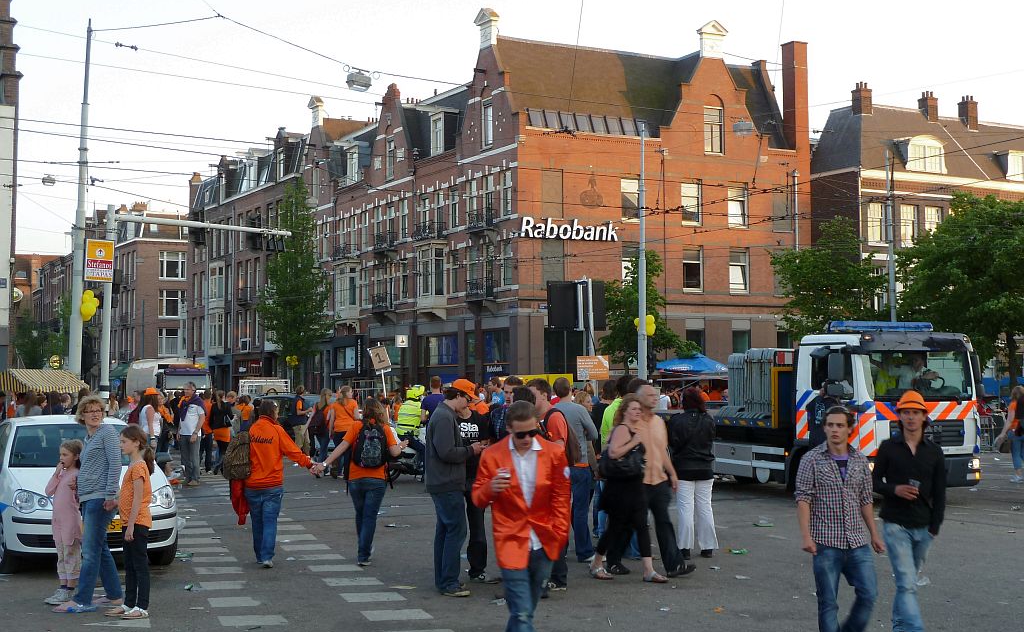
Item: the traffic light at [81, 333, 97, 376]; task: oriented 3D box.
[{"bbox_3d":[-9.512,0.865,31.892,0.380,1.000,0.360,1,-2,-21],"label":"traffic light"}]

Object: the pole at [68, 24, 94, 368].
[{"bbox_3d":[-9.619,-1.663,31.693,0.330,9.869,0.330,2,-2,0],"label":"pole"}]

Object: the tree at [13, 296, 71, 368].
[{"bbox_3d":[-33.124,2.722,99.806,4.300,8.059,4.300,0,-3,0],"label":"tree"}]

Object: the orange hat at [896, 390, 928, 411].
[{"bbox_3d":[2.764,0.583,9.800,0.225,0.140,0.260,-1,-3,7],"label":"orange hat"}]

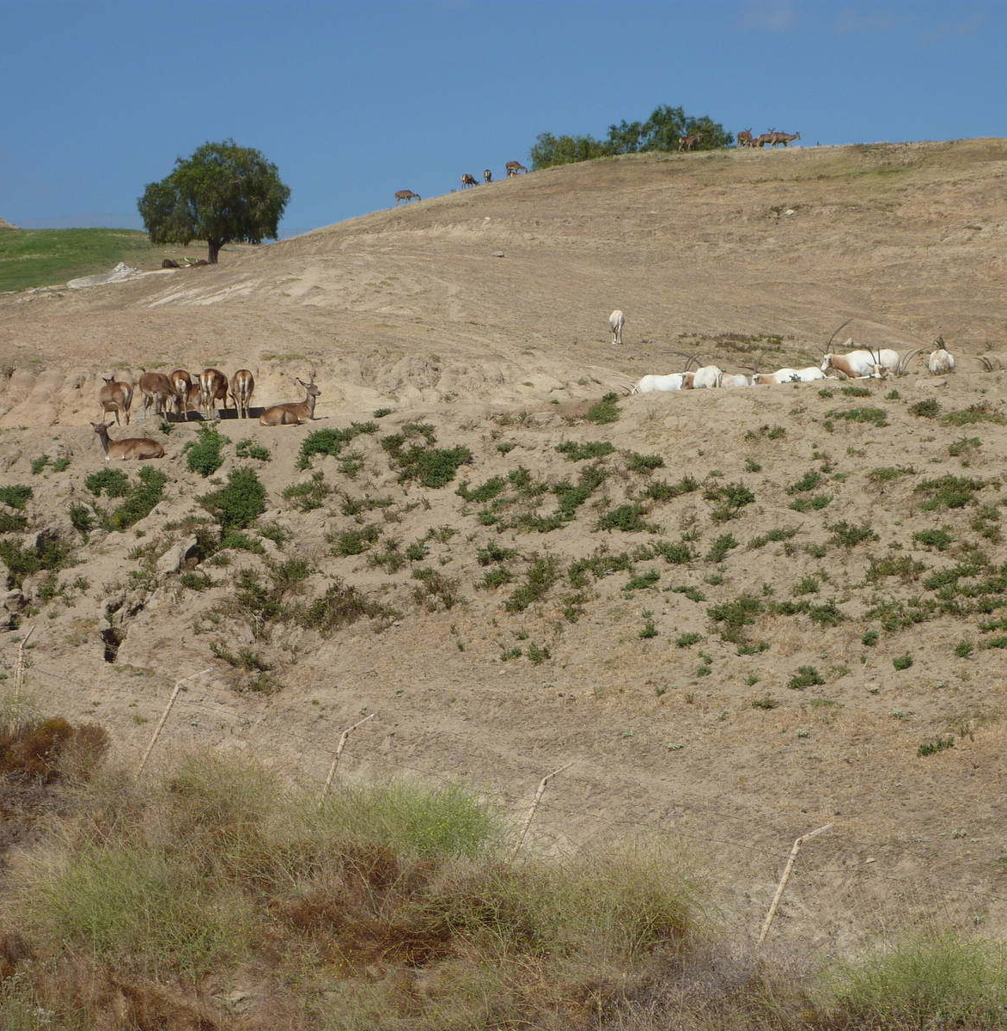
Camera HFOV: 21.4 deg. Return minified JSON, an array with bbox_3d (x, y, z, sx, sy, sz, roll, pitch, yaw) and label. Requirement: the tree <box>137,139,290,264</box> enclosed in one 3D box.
[{"bbox_3d":[-17.949,-19.480,165.000,9.457,7.659,9.000,0,2,0],"label":"tree"}]

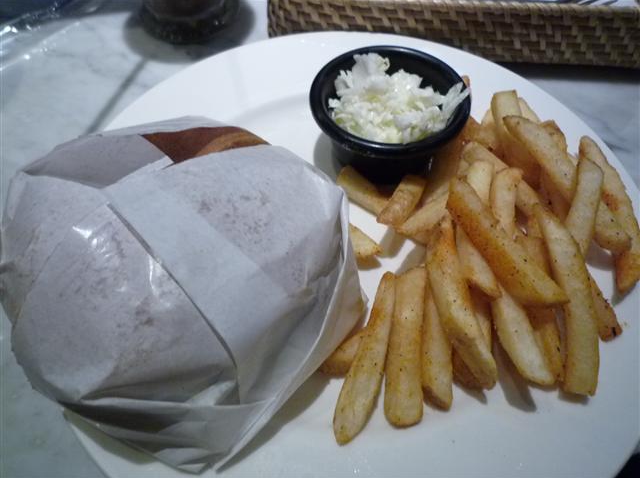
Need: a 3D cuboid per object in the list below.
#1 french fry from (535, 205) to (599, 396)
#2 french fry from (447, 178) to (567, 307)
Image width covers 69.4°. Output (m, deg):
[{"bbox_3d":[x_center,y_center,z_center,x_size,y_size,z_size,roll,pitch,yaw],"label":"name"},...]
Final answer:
[{"bbox_3d":[0.099,0.024,0.190,0.013,0.012,0.077,-4,76,-3],"label":"french fry"},{"bbox_3d":[0.076,0.001,0.193,0.013,0.013,0.064,-34,74,-19],"label":"french fry"}]

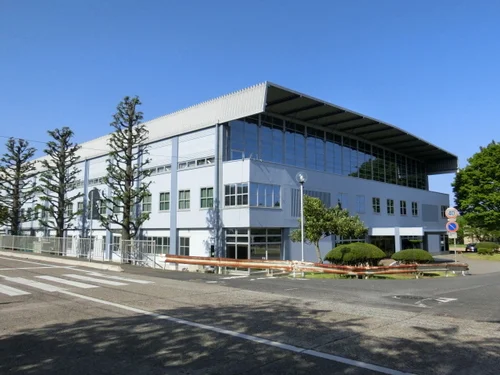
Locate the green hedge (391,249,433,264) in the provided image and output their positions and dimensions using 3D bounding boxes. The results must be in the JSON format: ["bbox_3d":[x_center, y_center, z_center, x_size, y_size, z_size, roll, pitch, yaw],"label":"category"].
[{"bbox_3d":[8.237,3.713,21.234,2.230,1.200,2.200,0,-6,0],"label":"green hedge"}]

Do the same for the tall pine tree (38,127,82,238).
[{"bbox_3d":[-17.886,0.628,39.539,4.150,12.930,4.100,0,-6,0],"label":"tall pine tree"}]

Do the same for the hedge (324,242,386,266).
[{"bbox_3d":[5.077,3.397,20.160,2.980,1.470,2.800,0,-6,0],"label":"hedge"}]

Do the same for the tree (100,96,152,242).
[{"bbox_3d":[-9.196,-0.335,31.193,3.870,13.160,3.800,0,-6,0],"label":"tree"}]

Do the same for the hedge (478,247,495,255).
[{"bbox_3d":[27.941,7.549,49.491,1.890,1.030,1.700,0,-6,0],"label":"hedge"}]

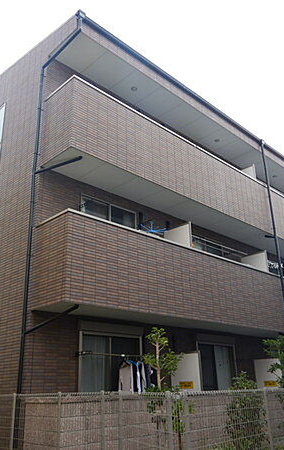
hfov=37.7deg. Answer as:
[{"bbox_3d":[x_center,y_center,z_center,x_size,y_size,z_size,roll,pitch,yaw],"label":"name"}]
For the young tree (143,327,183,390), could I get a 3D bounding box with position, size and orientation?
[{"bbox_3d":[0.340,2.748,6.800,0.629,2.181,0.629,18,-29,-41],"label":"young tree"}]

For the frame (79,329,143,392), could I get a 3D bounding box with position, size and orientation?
[{"bbox_3d":[-0.559,3.100,7.930,1.643,1.978,0.112,18,-29,-41],"label":"frame"}]

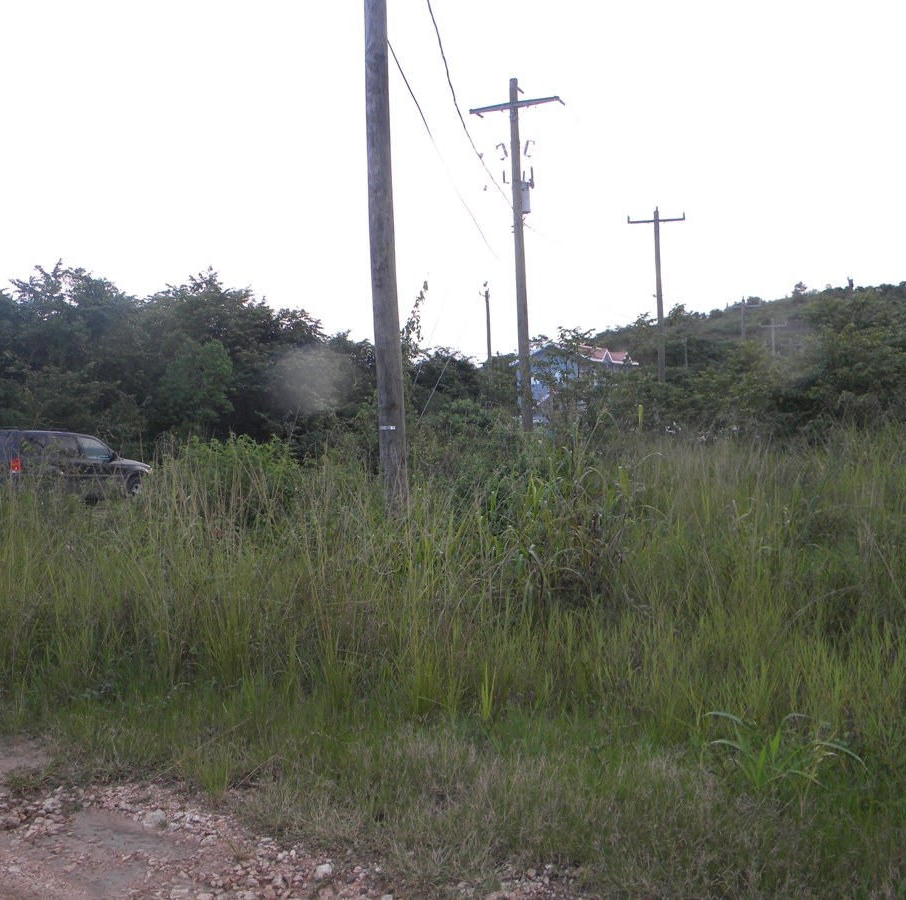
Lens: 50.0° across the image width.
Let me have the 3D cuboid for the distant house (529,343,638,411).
[{"bbox_3d":[9.867,-4.473,78.947,7.300,7.700,9.300,-1,2,34],"label":"distant house"}]

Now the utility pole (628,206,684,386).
[{"bbox_3d":[8.710,-4.915,40.623,2.440,10.500,0.360,-2,1,13],"label":"utility pole"}]

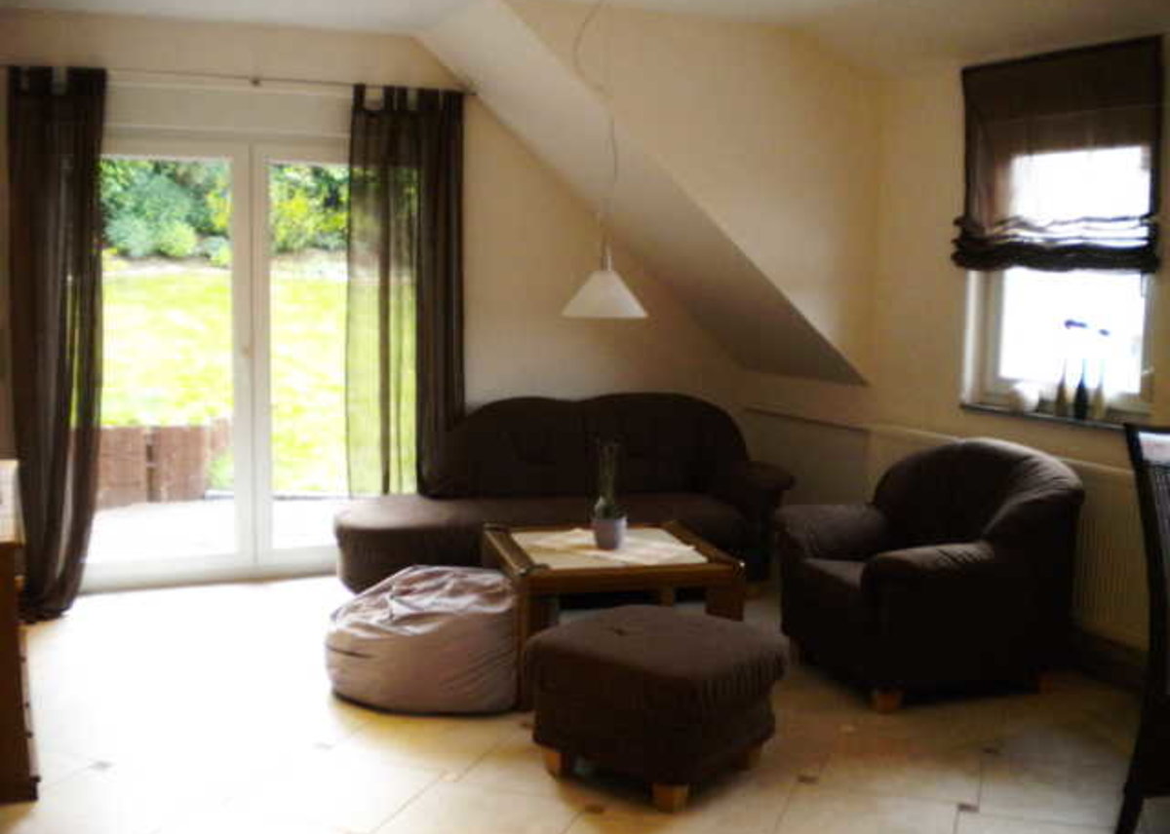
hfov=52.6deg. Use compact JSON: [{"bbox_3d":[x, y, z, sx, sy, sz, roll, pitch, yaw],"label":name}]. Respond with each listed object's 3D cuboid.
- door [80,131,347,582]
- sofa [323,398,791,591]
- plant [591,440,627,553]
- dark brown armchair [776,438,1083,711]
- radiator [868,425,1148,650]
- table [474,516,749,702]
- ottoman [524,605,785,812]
[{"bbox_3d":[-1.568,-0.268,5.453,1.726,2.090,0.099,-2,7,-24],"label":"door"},{"bbox_3d":[-0.099,0.370,5.423,2.031,0.887,0.986,-1,6,-14],"label":"sofa"},{"bbox_3d":[0.090,0.286,4.345,0.128,0.404,0.128,1,6,0],"label":"plant"},{"bbox_3d":[1.252,0.532,4.358,0.878,0.848,0.828,-2,7,-21],"label":"dark brown armchair"},{"bbox_3d":[1.627,0.424,4.634,0.099,0.621,1.509,-2,7,-24],"label":"radiator"},{"bbox_3d":[0.086,0.701,4.449,0.789,0.444,0.818,-1,6,-14],"label":"table"},{"bbox_3d":[0.208,0.835,3.399,0.557,0.414,0.557,6,8,40],"label":"ottoman"}]

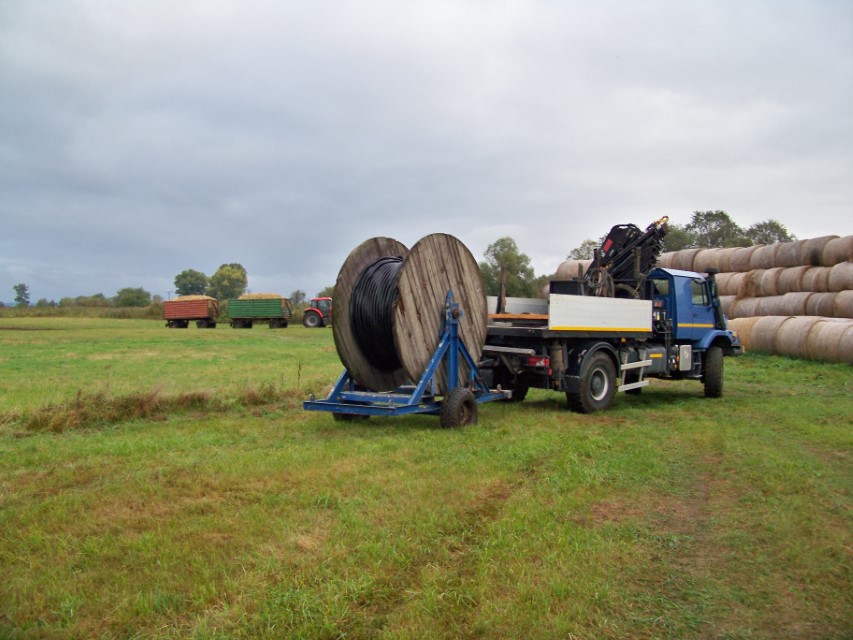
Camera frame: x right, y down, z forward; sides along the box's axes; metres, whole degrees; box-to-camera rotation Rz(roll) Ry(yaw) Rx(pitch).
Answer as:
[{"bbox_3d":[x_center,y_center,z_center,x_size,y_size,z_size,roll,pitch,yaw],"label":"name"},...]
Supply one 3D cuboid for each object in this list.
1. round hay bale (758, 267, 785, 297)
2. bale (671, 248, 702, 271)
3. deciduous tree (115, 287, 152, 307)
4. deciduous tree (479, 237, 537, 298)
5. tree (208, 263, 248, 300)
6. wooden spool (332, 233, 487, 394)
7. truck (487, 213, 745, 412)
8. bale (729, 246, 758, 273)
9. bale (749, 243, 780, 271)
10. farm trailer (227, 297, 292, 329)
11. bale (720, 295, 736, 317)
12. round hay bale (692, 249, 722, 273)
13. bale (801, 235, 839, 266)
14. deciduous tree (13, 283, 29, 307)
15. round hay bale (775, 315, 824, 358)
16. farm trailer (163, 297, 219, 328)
[{"bbox_3d":[14.834,-1.449,34.293,1.420,1.420,1.220,0,1,-27],"label":"round hay bale"},{"bbox_3d":[13.066,-2.686,39.746,1.420,1.420,1.220,0,1,-27],"label":"bale"},{"bbox_3d":[-77.456,-4.494,215.000,9.600,7.900,9.200,1,0,0],"label":"deciduous tree"},{"bbox_3d":[9.461,-4.263,95.000,7.000,11.000,7.000,1,0,0],"label":"deciduous tree"},{"bbox_3d":[-45.266,-6.597,185.000,9.400,12.700,9.200,1,0,0],"label":"tree"},{"bbox_3d":[-0.208,-0.097,13.400,1.240,2.600,2.600,1,0,37],"label":"wooden spool"},{"bbox_3d":[3.980,-0.170,17.810,7.500,3.850,2.500,1,0,-45],"label":"truck"},{"bbox_3d":[14.652,-2.574,36.634,1.420,1.420,1.220,0,1,-27],"label":"bale"},{"bbox_3d":[14.394,-2.498,34.636,1.350,1.350,1.250,0,0,-27],"label":"bale"},{"bbox_3d":[-15.559,-0.673,76.000,5.200,3.000,2.450,0,1,11],"label":"farm trailer"},{"bbox_3d":[12.764,-0.356,34.953,1.350,1.350,1.250,0,0,-27],"label":"bale"},{"bbox_3d":[14.600,-2.878,41.738,1.480,1.480,1.220,0,0,-27],"label":"round hay bale"},{"bbox_3d":[17.526,-2.978,35.996,1.480,1.480,1.220,0,0,-27],"label":"bale"},{"bbox_3d":[-119.808,-6.345,240.000,4.800,9.000,4.800,1,0,0],"label":"deciduous tree"},{"bbox_3d":[13.355,0.597,28.605,1.420,1.420,1.220,0,1,-27],"label":"round hay bale"},{"bbox_3d":[-23.649,-0.752,81.500,4.800,3.150,2.400,1,0,11],"label":"farm trailer"}]

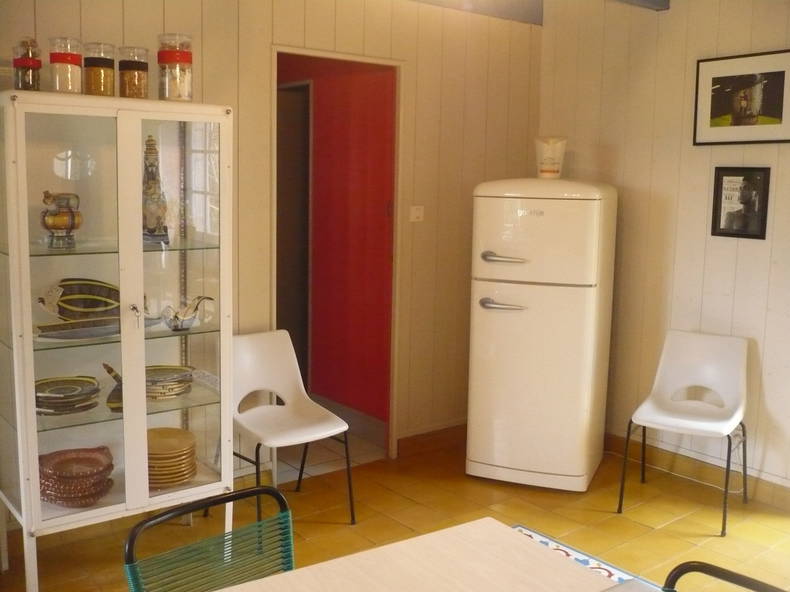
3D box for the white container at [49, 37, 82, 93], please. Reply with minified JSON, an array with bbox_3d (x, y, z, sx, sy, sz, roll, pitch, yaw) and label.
[{"bbox_3d":[-1.066,-0.738,2.588,0.106,0.190,0.106,-5,10,-39],"label":"white container"}]

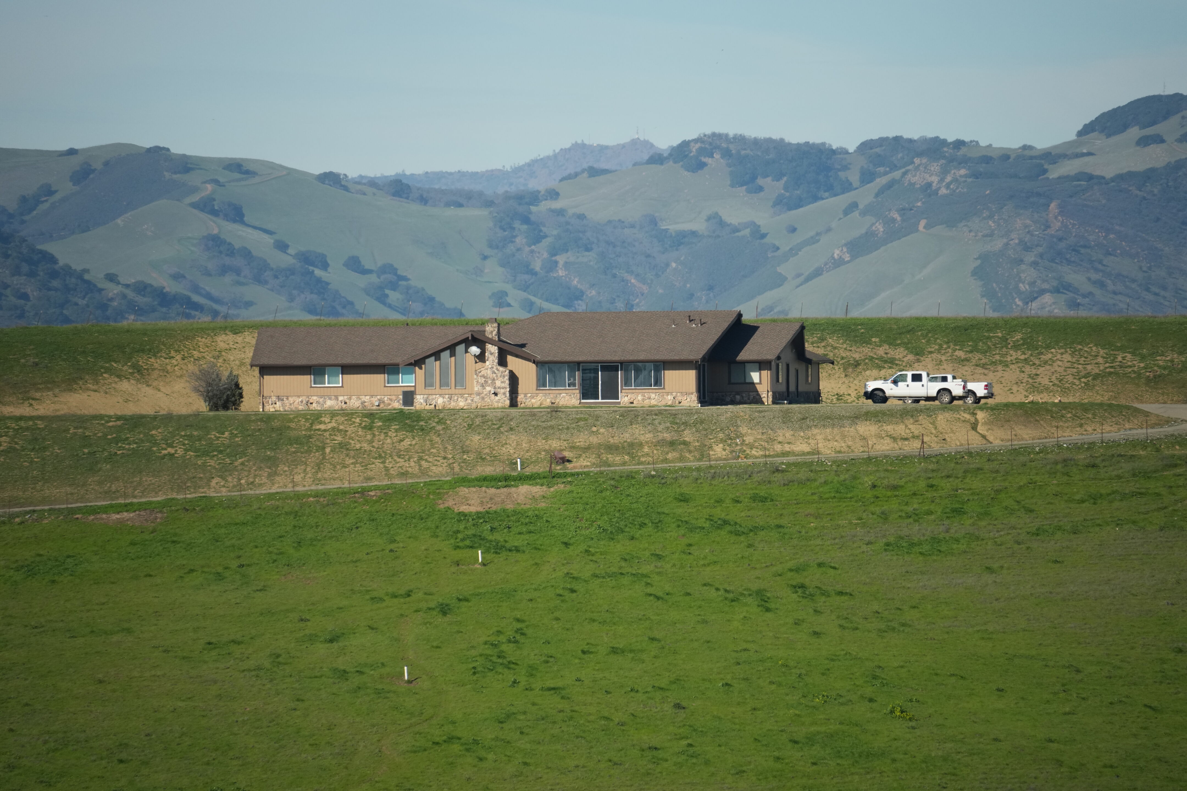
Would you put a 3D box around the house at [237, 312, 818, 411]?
[{"bbox_3d":[-3.510,-2.112,565.000,33.200,5.850,16.000,0,0,13],"label":"house"}]

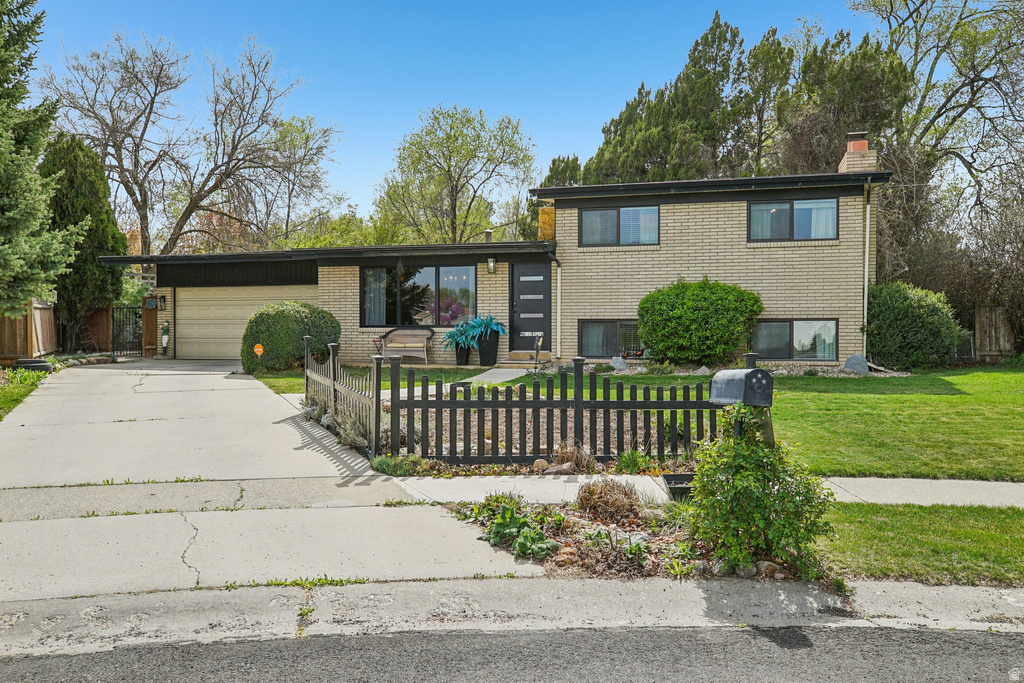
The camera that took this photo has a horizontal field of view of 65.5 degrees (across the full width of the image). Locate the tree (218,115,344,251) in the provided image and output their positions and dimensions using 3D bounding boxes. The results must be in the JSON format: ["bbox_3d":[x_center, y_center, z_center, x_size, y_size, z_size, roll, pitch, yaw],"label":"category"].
[{"bbox_3d":[-11.629,-5.666,39.923,6.227,11.464,5.916,0,1,0],"label":"tree"}]

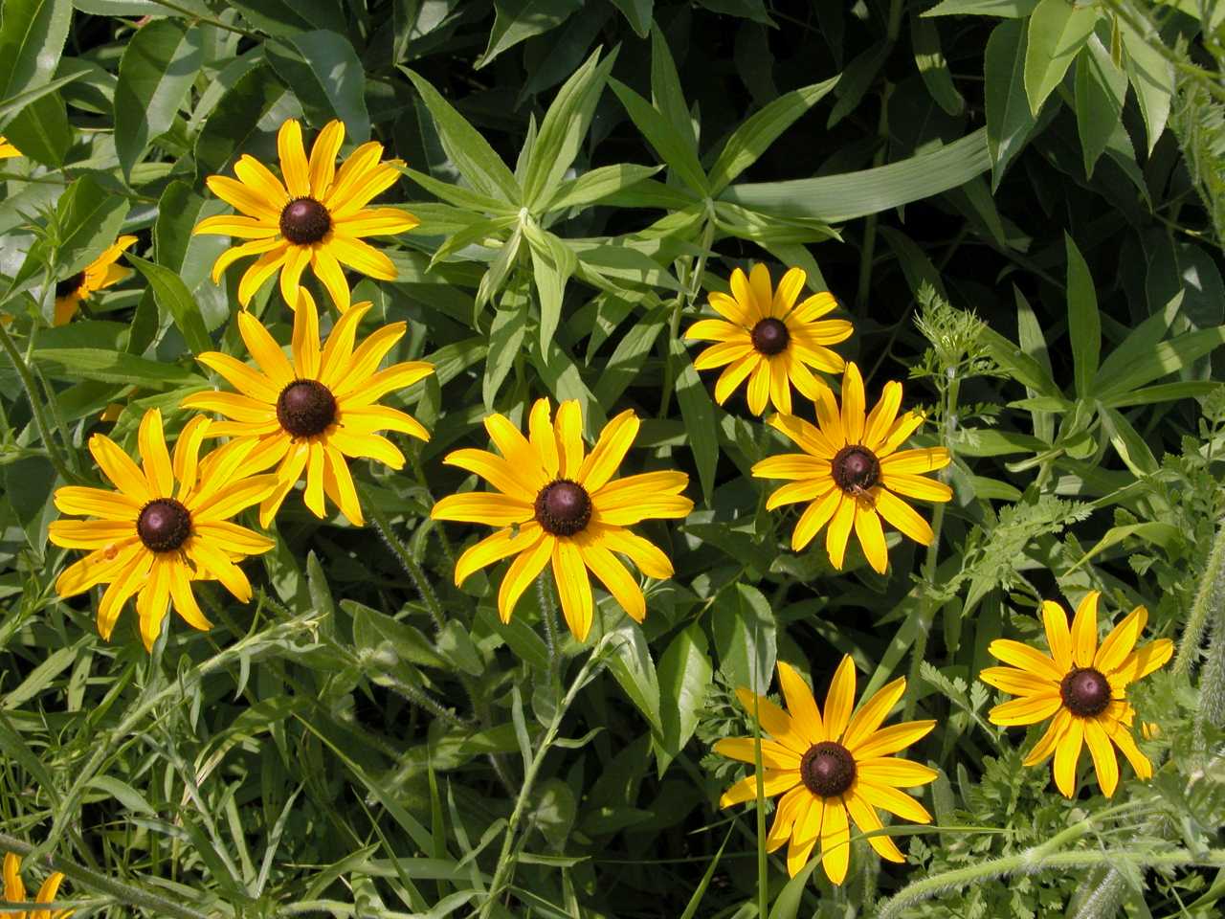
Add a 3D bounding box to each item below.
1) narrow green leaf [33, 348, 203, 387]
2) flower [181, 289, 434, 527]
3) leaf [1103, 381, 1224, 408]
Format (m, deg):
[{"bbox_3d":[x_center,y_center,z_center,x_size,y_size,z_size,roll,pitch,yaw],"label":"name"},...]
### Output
[{"bbox_3d":[-0.190,-0.035,0.682,0.067,0.012,0.012,9,63,-13],"label":"narrow green leaf"},{"bbox_3d":[-0.098,-0.017,0.570,0.081,0.077,0.026,0,-4,-9],"label":"flower"},{"bbox_3d":[0.205,-0.025,0.660,0.056,0.009,0.011,-9,47,-21],"label":"leaf"}]

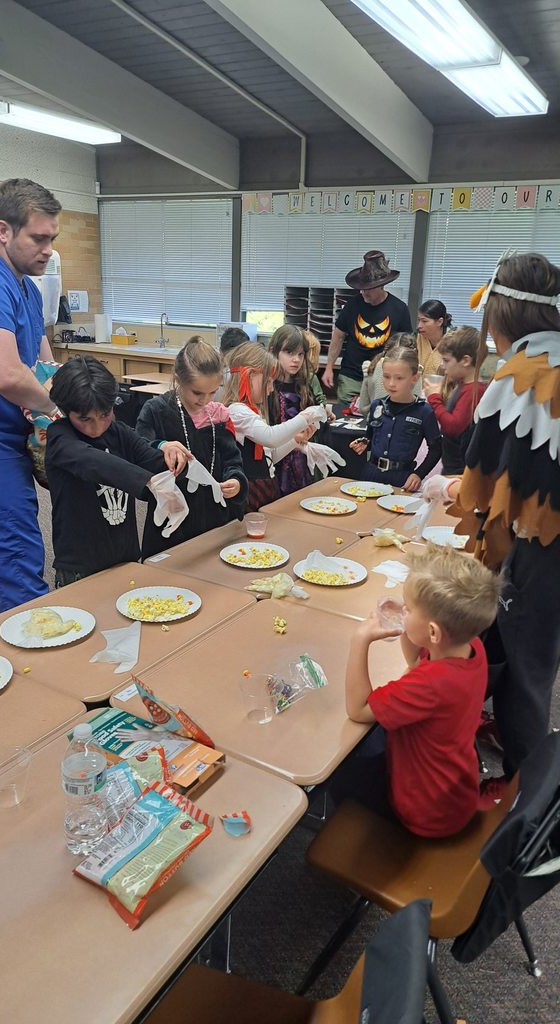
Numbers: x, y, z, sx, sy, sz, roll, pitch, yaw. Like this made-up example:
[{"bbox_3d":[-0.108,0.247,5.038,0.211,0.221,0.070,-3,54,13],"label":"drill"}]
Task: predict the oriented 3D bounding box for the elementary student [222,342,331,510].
[{"bbox_3d":[-0.067,0.004,2.793,0.420,1.302,0.370,-1,18,-7],"label":"elementary student"}]

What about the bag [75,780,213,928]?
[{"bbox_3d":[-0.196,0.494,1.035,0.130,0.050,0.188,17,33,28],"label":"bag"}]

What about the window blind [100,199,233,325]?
[{"bbox_3d":[-1.146,-2.437,6.954,1.560,1.141,0.040,11,19,26],"label":"window blind"}]

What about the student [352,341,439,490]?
[{"bbox_3d":[0.517,-0.096,3.206,0.380,1.272,0.260,9,19,21],"label":"student"}]

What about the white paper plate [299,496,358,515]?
[{"bbox_3d":[0.195,-0.024,2.854,0.231,0.020,0.231,2,17,-1],"label":"white paper plate"}]

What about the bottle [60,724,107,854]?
[{"bbox_3d":[-0.296,0.415,1.073,0.066,0.203,0.066,2,17,-1],"label":"bottle"}]

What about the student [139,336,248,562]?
[{"bbox_3d":[-0.307,0.116,2.379,0.380,1.340,0.400,17,23,40],"label":"student"}]

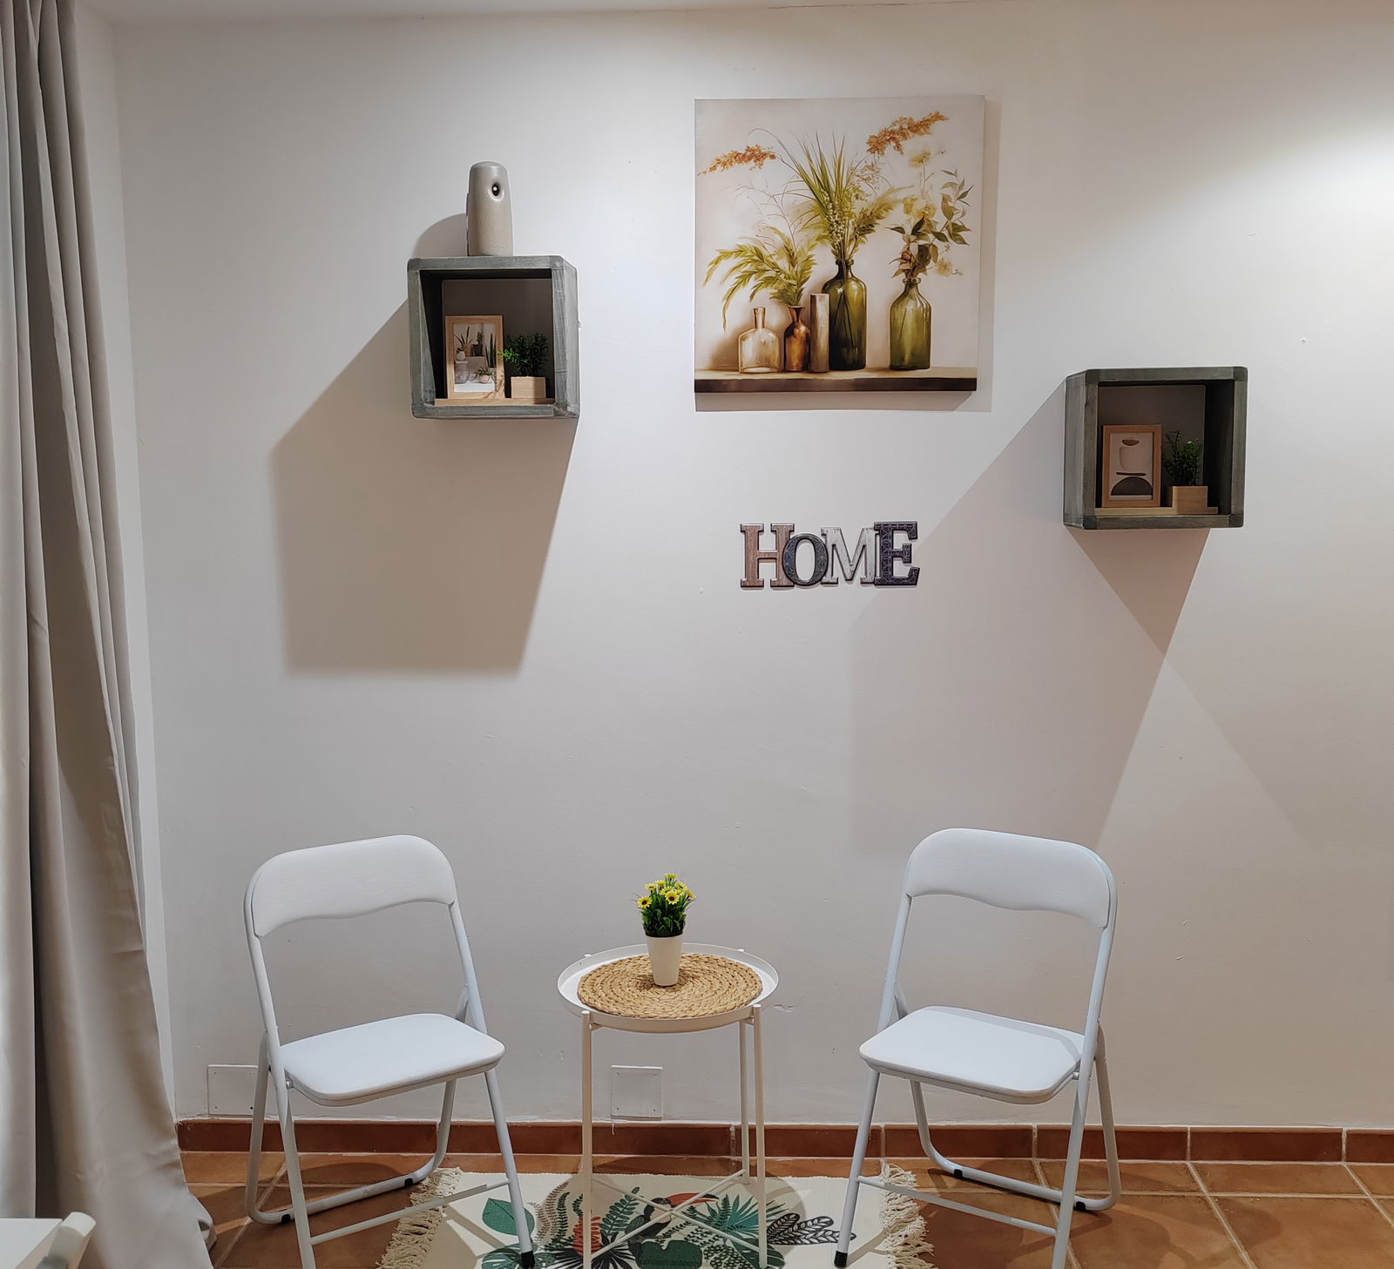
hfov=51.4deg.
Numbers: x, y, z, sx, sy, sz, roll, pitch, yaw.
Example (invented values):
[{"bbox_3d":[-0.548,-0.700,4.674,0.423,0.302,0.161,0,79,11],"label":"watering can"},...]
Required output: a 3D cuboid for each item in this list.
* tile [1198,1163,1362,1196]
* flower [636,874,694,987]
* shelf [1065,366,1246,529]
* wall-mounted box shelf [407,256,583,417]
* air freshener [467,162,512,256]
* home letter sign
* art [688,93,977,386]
[{"bbox_3d":[1.264,1.189,3.157,0.320,0.010,0.134,-1,7,3],"label":"tile"},{"bbox_3d":[-0.064,0.602,2.962,0.105,0.231,0.100,-1,7,3],"label":"flower"},{"bbox_3d":[0.935,-0.379,2.975,0.316,0.316,0.190,-1,7,3],"label":"shelf"},{"bbox_3d":[-0.415,-0.607,3.012,0.316,0.316,0.194,0,6,3],"label":"wall-mounted box shelf"},{"bbox_3d":[-0.423,-0.860,2.957,0.090,0.199,0.088,-3,7,-22],"label":"air freshener"},{"bbox_3d":[0.285,-0.171,3.117,0.383,0.140,0.018,0,6,3],"label":"home letter sign"},{"bbox_3d":[0.294,-0.810,3.041,0.597,0.603,0.025,0,7,3],"label":"art"}]

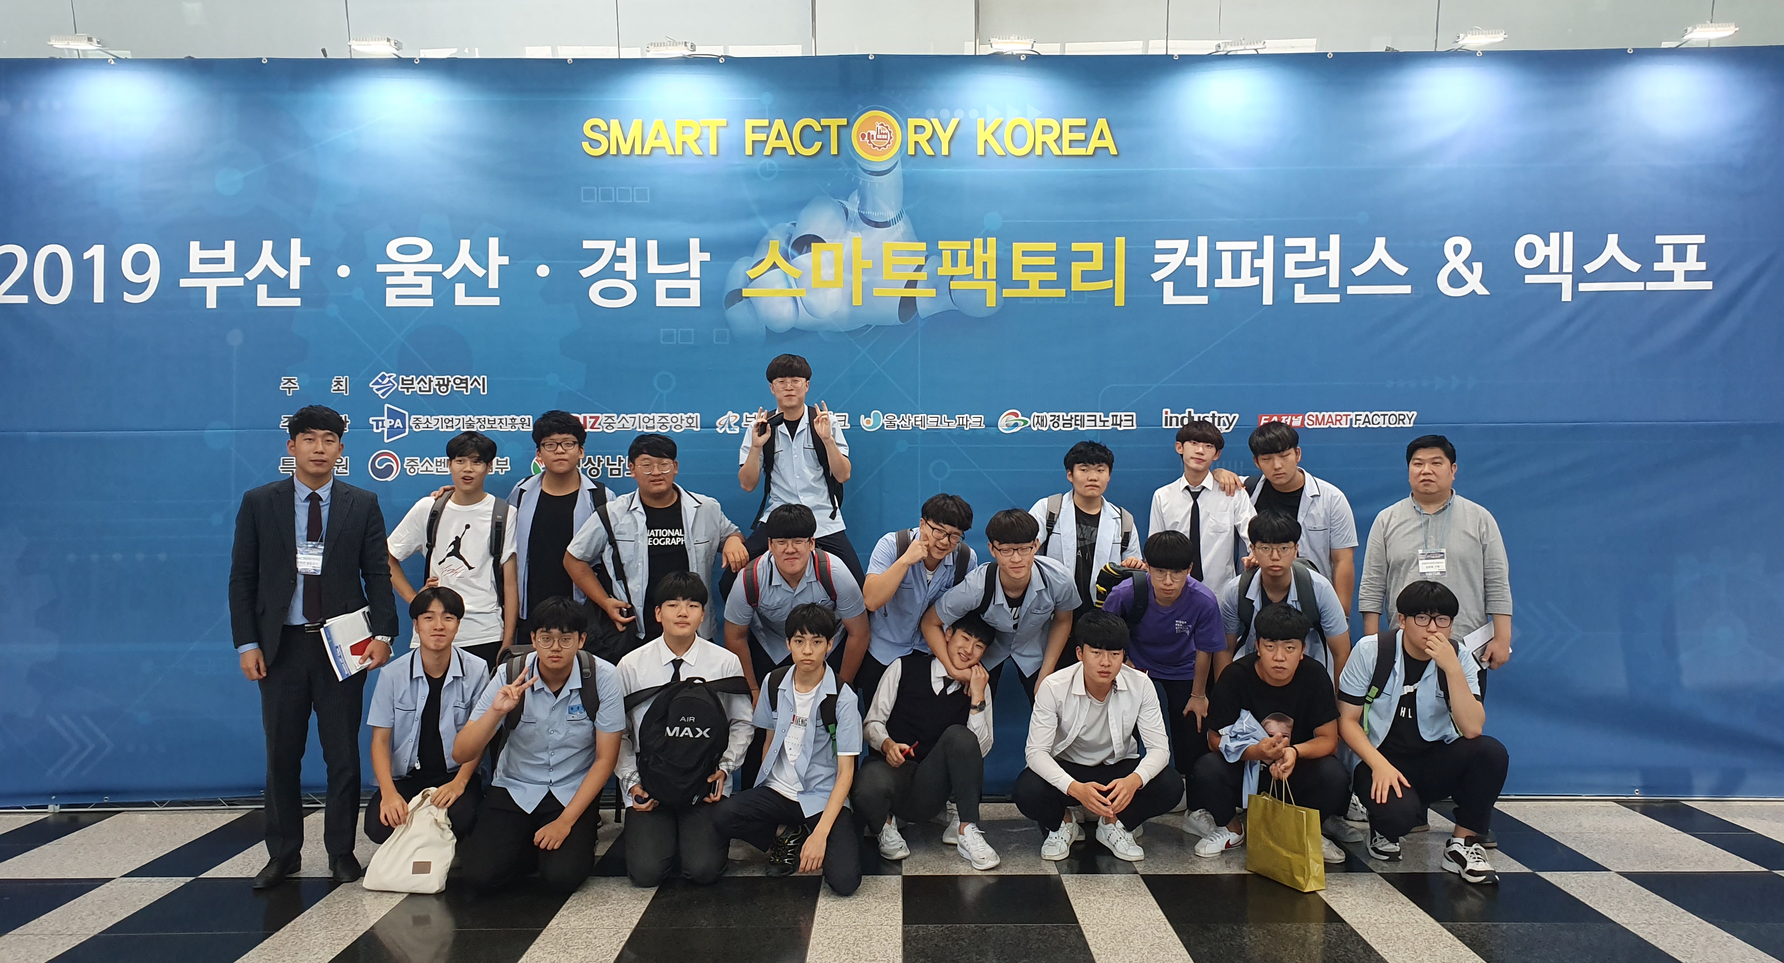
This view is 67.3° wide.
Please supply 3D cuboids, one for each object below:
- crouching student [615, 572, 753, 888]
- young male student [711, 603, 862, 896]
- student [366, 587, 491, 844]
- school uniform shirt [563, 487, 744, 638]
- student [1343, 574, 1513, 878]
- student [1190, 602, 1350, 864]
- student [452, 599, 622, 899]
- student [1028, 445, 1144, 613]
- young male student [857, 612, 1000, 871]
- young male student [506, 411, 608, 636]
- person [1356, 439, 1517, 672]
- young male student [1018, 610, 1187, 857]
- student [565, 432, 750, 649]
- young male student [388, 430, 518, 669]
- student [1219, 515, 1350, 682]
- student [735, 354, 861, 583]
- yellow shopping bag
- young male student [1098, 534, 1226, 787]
[{"bbox_3d":[-0.786,0.906,5.145,0.510,1.129,0.650,0,-1,-2],"label":"crouching student"},{"bbox_3d":[-0.392,0.961,5.025,0.540,1.014,0.670,0,-1,3],"label":"young male student"},{"bbox_3d":[-1.873,0.974,5.400,0.520,1.090,0.680,0,0,-8],"label":"student"},{"bbox_3d":[-0.980,0.340,5.540,0.710,0.660,0.360,0,0,-3],"label":"school uniform shirt"},{"bbox_3d":[2.058,0.932,5.200,0.620,1.090,0.660,0,0,7],"label":"student"},{"bbox_3d":[1.472,0.968,5.324,0.600,0.983,0.700,0,-1,5],"label":"student"},{"bbox_3d":[-1.379,0.977,5.230,0.650,1.075,0.720,0,0,-5],"label":"student"},{"bbox_3d":[0.827,0.659,5.700,0.500,1.660,0.400,0,0,0],"label":"student"},{"bbox_3d":[0.140,0.996,5.384,0.560,0.943,0.720,0,-1,-11],"label":"young male student"},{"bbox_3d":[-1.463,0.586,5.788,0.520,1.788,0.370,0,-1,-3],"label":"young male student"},{"bbox_3d":[2.260,0.638,5.550,0.600,1.680,0.400,0,0,7],"label":"person"},{"bbox_3d":[0.841,1.009,5.480,0.680,0.980,0.700,0,0,5],"label":"young male student"},{"bbox_3d":[-0.973,0.651,5.550,0.760,1.700,0.460,0,0,-3],"label":"student"},{"bbox_3d":[-1.875,0.653,5.750,0.550,1.735,0.380,0,0,-7],"label":"young male student"},{"bbox_3d":[1.654,0.813,5.650,0.550,1.360,0.680,0,0,7],"label":"student"},{"bbox_3d":[-0.414,0.193,5.650,0.600,1.450,0.580,0,0,-3],"label":"student"},{"bbox_3d":[1.439,1.269,4.913,0.100,0.375,0.330,0,-1,-26],"label":"yellow shopping bag"},{"bbox_3d":[1.128,0.833,5.626,0.490,1.263,0.640,0,-1,-2],"label":"young male student"}]

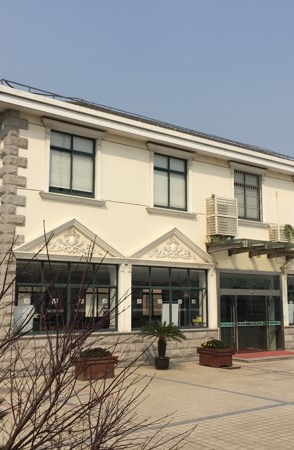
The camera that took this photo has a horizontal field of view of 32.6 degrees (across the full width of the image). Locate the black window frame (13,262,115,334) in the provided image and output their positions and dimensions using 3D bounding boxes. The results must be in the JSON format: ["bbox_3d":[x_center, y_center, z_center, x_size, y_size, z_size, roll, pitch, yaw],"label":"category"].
[{"bbox_3d":[-2.021,1.908,13.213,3.004,1.841,0.120,7,-11,-35],"label":"black window frame"}]

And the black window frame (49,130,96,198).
[{"bbox_3d":[-2.016,-1.649,13.749,1.365,1.693,0.120,7,-11,-35],"label":"black window frame"}]

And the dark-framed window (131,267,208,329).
[{"bbox_3d":[0.827,2.481,16.944,3.320,2.050,0.120,6,-10,-37],"label":"dark-framed window"}]

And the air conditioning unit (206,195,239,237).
[{"bbox_3d":[2.558,-0.215,17.030,1.030,1.335,0.450,7,-10,-36],"label":"air conditioning unit"}]

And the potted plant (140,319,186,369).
[{"bbox_3d":[0.476,3.654,15.366,1.420,1.420,1.420,0,-8,0],"label":"potted plant"}]

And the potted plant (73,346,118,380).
[{"bbox_3d":[-1.373,3.638,13.260,0.980,0.780,0.770,6,-10,-37],"label":"potted plant"}]

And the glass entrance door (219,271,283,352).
[{"bbox_3d":[3.708,3.066,17.828,3.366,2.804,0.120,7,-10,-36],"label":"glass entrance door"}]

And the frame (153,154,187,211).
[{"bbox_3d":[0.753,-1.315,15.725,1.323,1.657,0.120,7,-11,-35],"label":"frame"}]

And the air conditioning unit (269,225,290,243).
[{"bbox_3d":[5.106,0.400,18.875,1.000,0.600,0.450,7,-10,-36],"label":"air conditioning unit"}]

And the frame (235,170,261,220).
[{"bbox_3d":[3.595,-1.008,17.758,1.380,1.693,0.120,7,-11,-35],"label":"frame"}]

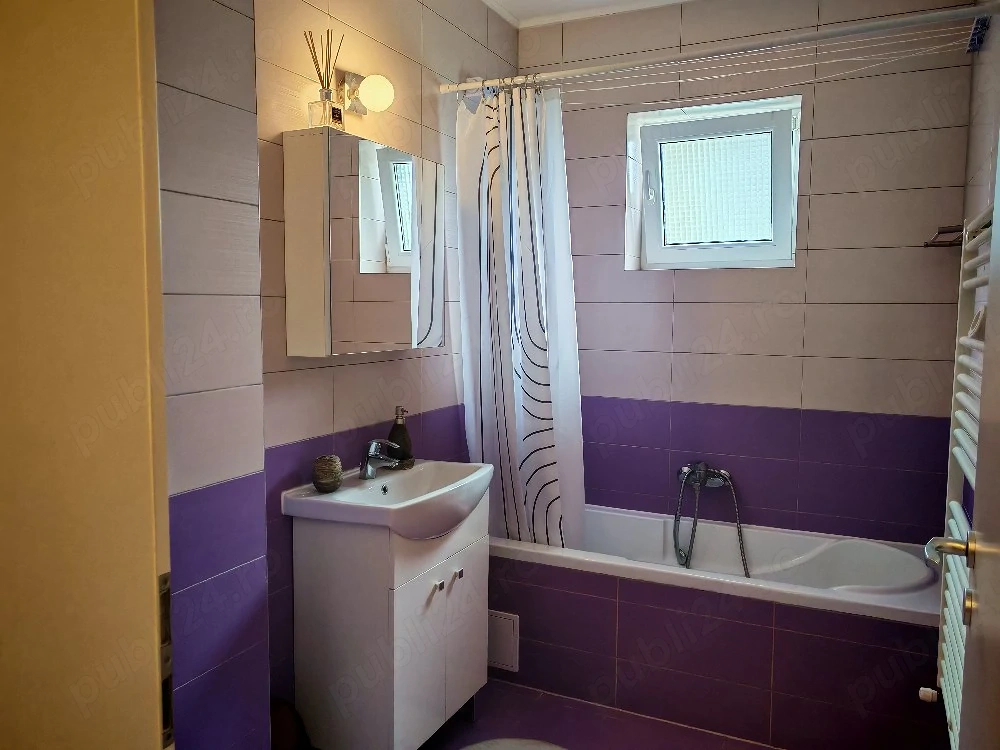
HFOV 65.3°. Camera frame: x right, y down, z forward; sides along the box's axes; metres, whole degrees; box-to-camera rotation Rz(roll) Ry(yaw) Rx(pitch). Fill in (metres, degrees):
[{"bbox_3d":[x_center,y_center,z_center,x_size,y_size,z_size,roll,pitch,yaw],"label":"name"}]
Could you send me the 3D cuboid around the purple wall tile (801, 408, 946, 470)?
[{"bbox_3d":[1.379,0.242,2.887,0.497,0.200,0.012,3,5,26],"label":"purple wall tile"}]

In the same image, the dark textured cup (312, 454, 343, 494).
[{"bbox_3d":[-0.490,0.280,2.205,0.086,0.102,0.086,0,5,0],"label":"dark textured cup"}]

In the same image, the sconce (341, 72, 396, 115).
[{"bbox_3d":[-0.383,-0.825,2.289,0.156,0.112,0.108,3,6,26],"label":"sconce"}]

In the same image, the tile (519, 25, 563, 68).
[{"bbox_3d":[0.176,-1.401,3.332,0.198,0.163,0.010,3,6,26],"label":"tile"}]

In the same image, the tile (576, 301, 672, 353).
[{"bbox_3d":[0.482,-0.203,3.284,0.501,0.202,0.010,3,6,26],"label":"tile"}]

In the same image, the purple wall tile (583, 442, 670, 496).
[{"bbox_3d":[0.479,0.397,3.327,0.498,0.201,0.012,3,6,26],"label":"purple wall tile"}]

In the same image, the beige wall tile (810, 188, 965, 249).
[{"bbox_3d":[1.384,-0.560,2.814,0.496,0.202,0.010,3,6,26],"label":"beige wall tile"}]

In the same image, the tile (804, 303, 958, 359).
[{"bbox_3d":[1.376,-0.159,2.839,0.495,0.201,0.010,3,6,26],"label":"tile"}]

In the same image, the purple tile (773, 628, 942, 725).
[{"bbox_3d":[1.074,0.895,2.317,0.497,0.200,0.012,3,5,26],"label":"purple tile"}]

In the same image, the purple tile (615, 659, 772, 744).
[{"bbox_3d":[0.622,1.059,2.539,0.500,0.180,0.010,3,6,26],"label":"purple tile"}]

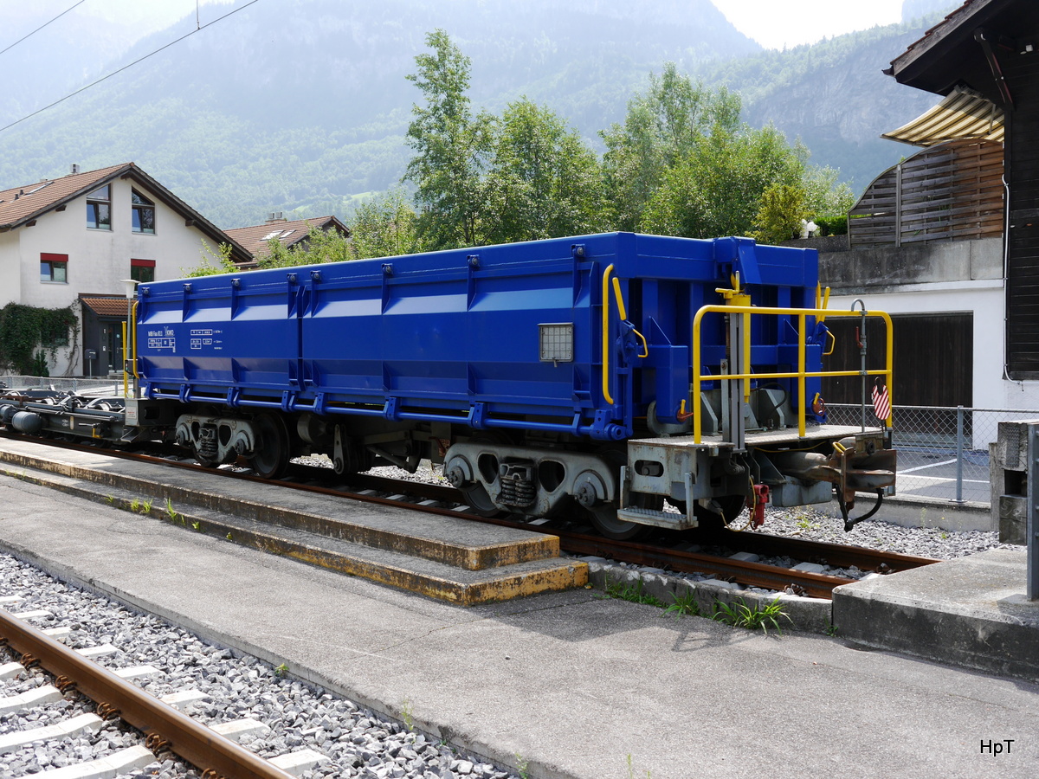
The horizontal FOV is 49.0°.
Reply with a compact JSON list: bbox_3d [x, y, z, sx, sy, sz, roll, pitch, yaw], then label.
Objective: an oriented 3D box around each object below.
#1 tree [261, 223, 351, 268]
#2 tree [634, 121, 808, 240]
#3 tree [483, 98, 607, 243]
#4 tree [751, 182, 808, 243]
[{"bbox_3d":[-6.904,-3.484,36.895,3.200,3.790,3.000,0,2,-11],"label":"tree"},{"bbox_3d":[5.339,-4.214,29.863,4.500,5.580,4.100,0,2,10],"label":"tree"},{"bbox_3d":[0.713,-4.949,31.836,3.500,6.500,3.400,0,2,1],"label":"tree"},{"bbox_3d":[5.062,-3.320,22.191,1.120,1.470,1.100,0,2,13],"label":"tree"}]

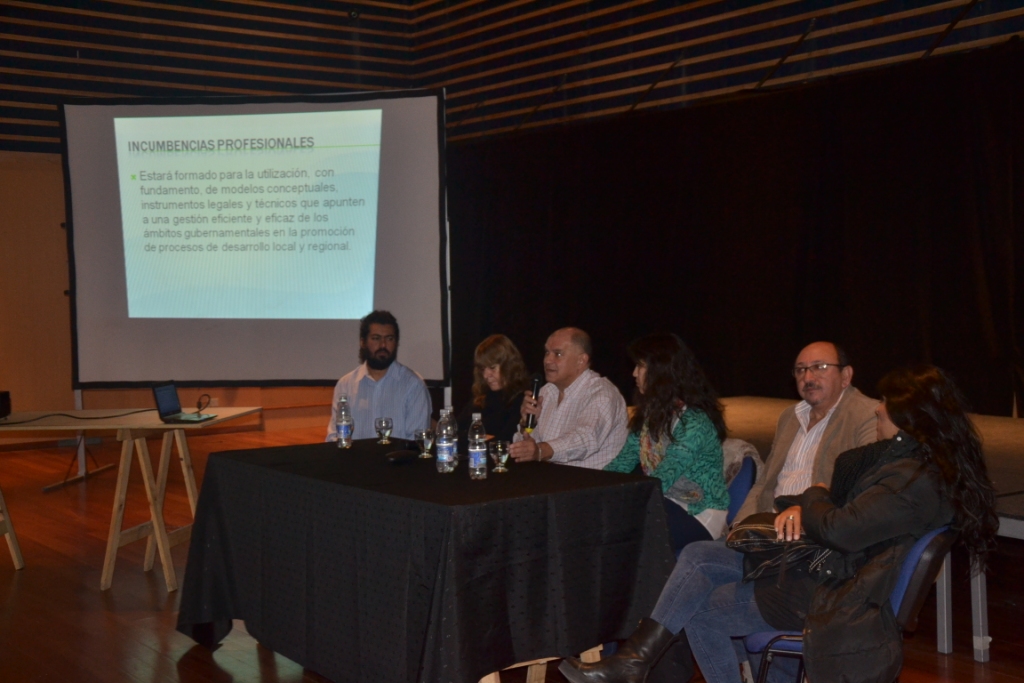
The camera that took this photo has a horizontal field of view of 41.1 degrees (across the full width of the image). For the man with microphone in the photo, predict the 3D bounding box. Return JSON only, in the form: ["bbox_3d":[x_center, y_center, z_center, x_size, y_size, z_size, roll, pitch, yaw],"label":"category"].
[{"bbox_3d":[0.118,0.578,5.277,0.760,1.250,0.570,-2,3,-39],"label":"man with microphone"}]

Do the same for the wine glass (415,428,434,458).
[{"bbox_3d":[-0.339,0.399,5.337,0.074,0.107,0.074,0,3,0],"label":"wine glass"}]

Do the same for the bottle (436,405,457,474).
[{"bbox_3d":[-0.241,0.357,4.936,0.064,0.226,0.064,0,3,0],"label":"bottle"}]

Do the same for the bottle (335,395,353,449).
[{"bbox_3d":[-0.698,0.330,5.662,0.064,0.218,0.064,0,3,0],"label":"bottle"}]

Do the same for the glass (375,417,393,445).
[{"bbox_3d":[-0.542,0.377,5.795,0.073,0.108,0.073,0,3,0],"label":"glass"}]

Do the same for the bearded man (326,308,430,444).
[{"bbox_3d":[-0.644,0.521,6.030,0.530,1.299,0.700,1,3,20],"label":"bearded man"}]

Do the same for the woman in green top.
[{"bbox_3d":[0.459,0.599,4.854,0.780,1.244,0.510,-2,3,-35],"label":"woman in green top"}]

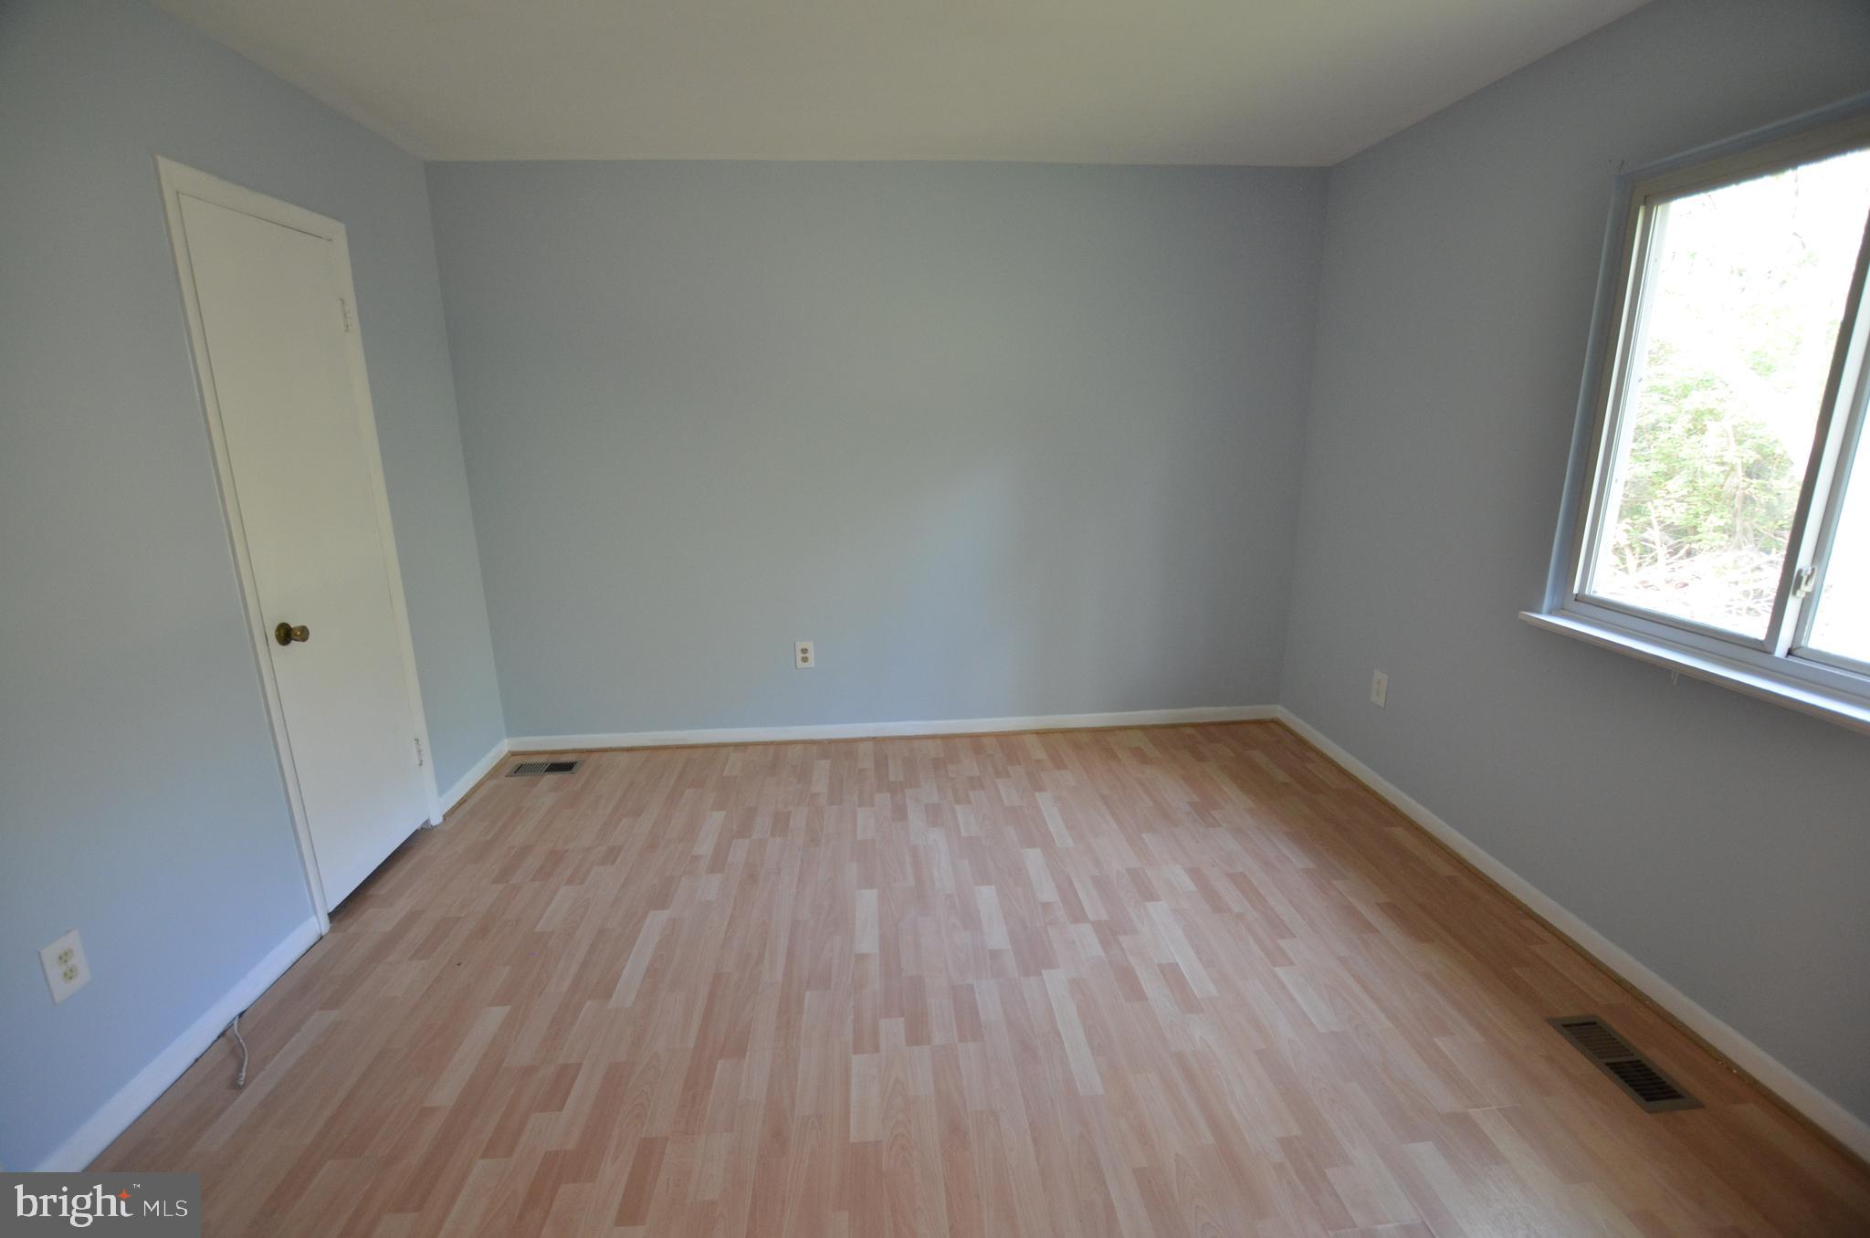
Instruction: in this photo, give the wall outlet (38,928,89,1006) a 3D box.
[{"bbox_3d":[-1.805,0.723,1.617,0.010,0.120,0.077,-2,15,-4],"label":"wall outlet"}]

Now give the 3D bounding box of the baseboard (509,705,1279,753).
[{"bbox_3d":[-0.124,0.529,3.753,3.691,0.075,0.018,-2,15,-4],"label":"baseboard"}]

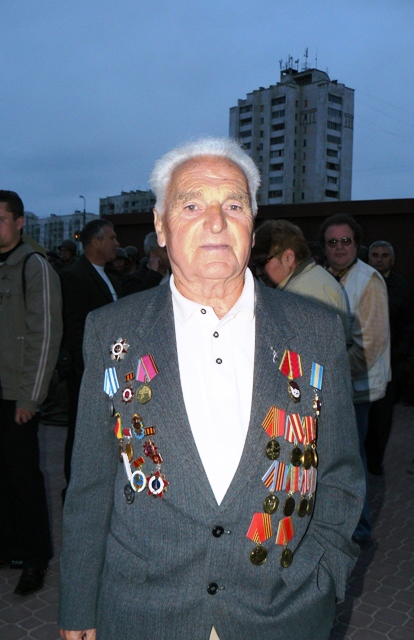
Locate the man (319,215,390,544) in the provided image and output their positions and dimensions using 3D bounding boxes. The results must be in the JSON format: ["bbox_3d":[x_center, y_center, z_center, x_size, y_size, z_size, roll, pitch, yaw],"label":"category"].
[{"bbox_3d":[0.701,0.329,3.537,0.580,1.780,0.420,4,3,37],"label":"man"}]

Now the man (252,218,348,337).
[{"bbox_3d":[0.344,0.430,2.480,0.460,1.660,0.530,2,3,0],"label":"man"}]

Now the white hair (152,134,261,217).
[{"bbox_3d":[-0.005,-0.238,1.175,0.193,0.160,0.200,1,3,-12],"label":"white hair"}]

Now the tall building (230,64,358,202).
[{"bbox_3d":[19.441,-28.674,146.228,16.500,47.000,24.000,-1,4,-41],"label":"tall building"}]

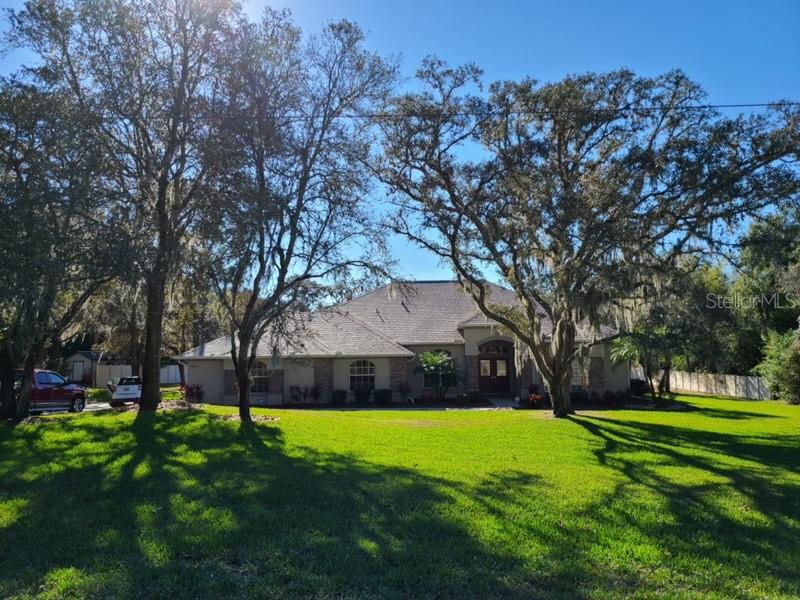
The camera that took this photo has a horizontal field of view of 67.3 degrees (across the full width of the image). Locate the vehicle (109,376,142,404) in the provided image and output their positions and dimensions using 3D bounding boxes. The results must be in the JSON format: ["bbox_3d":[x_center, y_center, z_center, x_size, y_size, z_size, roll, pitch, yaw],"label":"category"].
[{"bbox_3d":[-17.200,6.018,39.956,1.920,1.750,4.750,1,-8,-4],"label":"vehicle"}]

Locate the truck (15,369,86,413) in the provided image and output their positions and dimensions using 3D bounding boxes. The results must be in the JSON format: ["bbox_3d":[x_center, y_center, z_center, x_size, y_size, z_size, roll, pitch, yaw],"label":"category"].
[{"bbox_3d":[-16.300,3.973,25.802,2.000,1.930,5.850,-1,-8,7],"label":"truck"}]

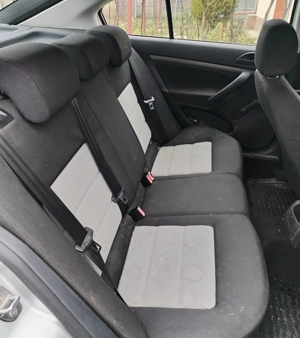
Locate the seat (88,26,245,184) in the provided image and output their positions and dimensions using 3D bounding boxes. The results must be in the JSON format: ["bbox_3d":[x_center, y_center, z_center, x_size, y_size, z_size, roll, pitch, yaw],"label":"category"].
[{"bbox_3d":[0.127,-0.333,1.569,0.755,0.790,0.540,5,33,8],"label":"seat"}]

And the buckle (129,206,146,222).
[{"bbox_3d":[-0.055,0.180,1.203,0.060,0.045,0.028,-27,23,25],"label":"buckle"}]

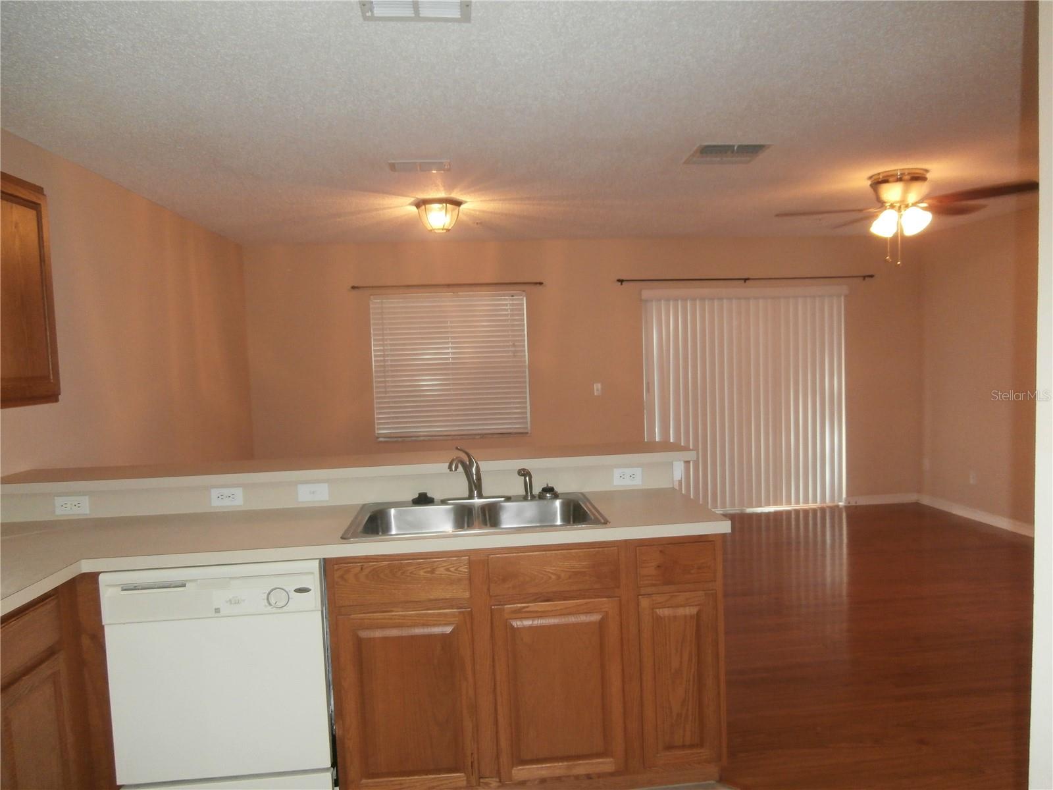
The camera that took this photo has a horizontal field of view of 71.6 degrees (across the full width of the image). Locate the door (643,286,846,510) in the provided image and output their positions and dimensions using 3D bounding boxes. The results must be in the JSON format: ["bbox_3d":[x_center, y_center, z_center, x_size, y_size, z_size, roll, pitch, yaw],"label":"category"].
[{"bbox_3d":[1.954,0.049,6.483,1.850,1.980,0.110,-2,3,-6],"label":"door"}]

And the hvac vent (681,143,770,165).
[{"bbox_3d":[0.998,-1.189,3.648,0.350,0.020,0.355,-2,3,-6],"label":"hvac vent"}]

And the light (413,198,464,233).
[{"bbox_3d":[-0.547,-1.110,4.576,0.360,0.186,0.345,-2,3,-6],"label":"light"}]

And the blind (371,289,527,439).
[{"bbox_3d":[-0.637,-0.248,6.221,1.300,1.200,0.060,-2,3,-6],"label":"blind"}]

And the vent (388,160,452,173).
[{"bbox_3d":[-0.534,-1.144,3.685,0.305,0.020,0.215,-2,3,-6],"label":"vent"}]

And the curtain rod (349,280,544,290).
[{"bbox_3d":[-0.654,-0.906,6.109,1.600,0.045,0.090,-2,3,-6],"label":"curtain rod"}]

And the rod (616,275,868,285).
[{"bbox_3d":[1.920,-1.005,6.358,2.310,0.050,0.090,-2,3,-6],"label":"rod"}]

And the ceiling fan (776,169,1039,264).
[{"bbox_3d":[2.159,-1.019,4.255,1.320,0.500,1.290,-2,3,-6],"label":"ceiling fan"}]

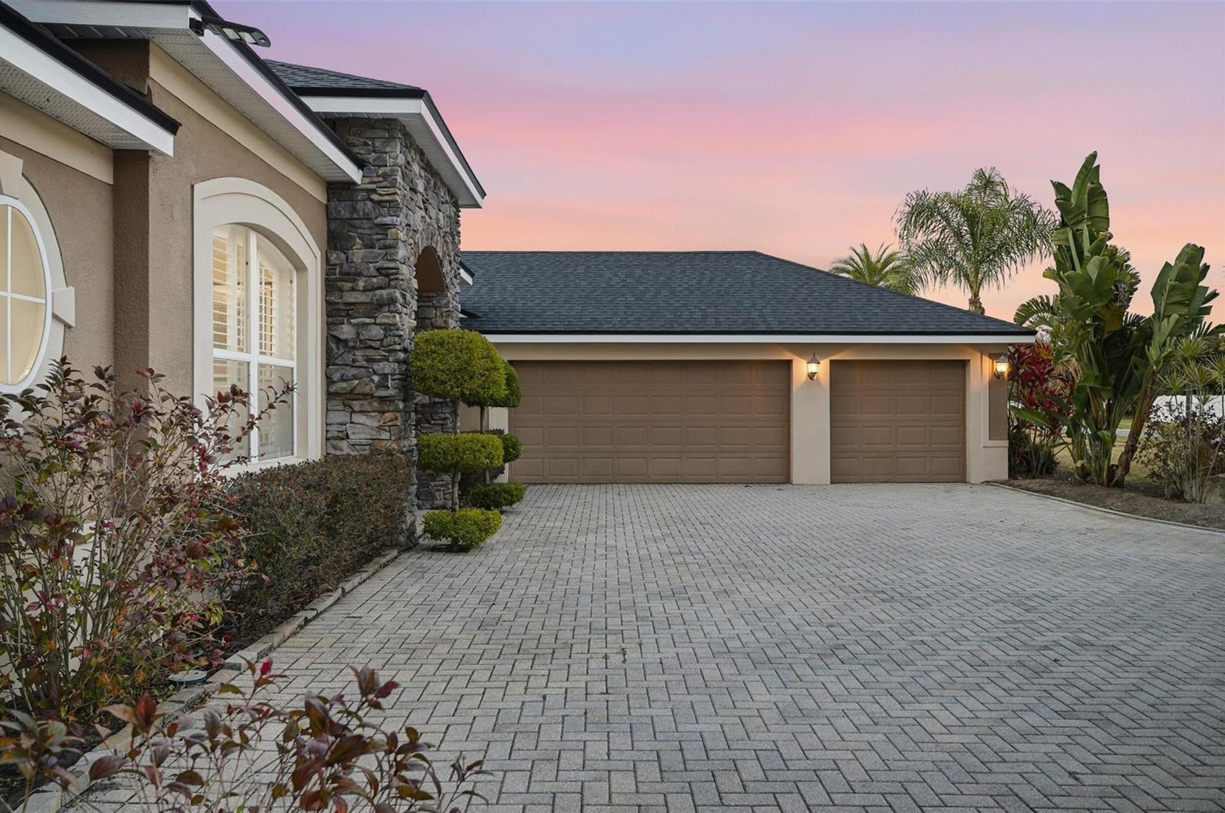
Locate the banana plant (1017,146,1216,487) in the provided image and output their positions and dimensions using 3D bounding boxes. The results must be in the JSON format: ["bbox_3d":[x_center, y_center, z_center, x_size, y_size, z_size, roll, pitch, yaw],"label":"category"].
[{"bbox_3d":[8.250,-1.430,13.950,3.100,5.350,2.700,0,0,0],"label":"banana plant"}]

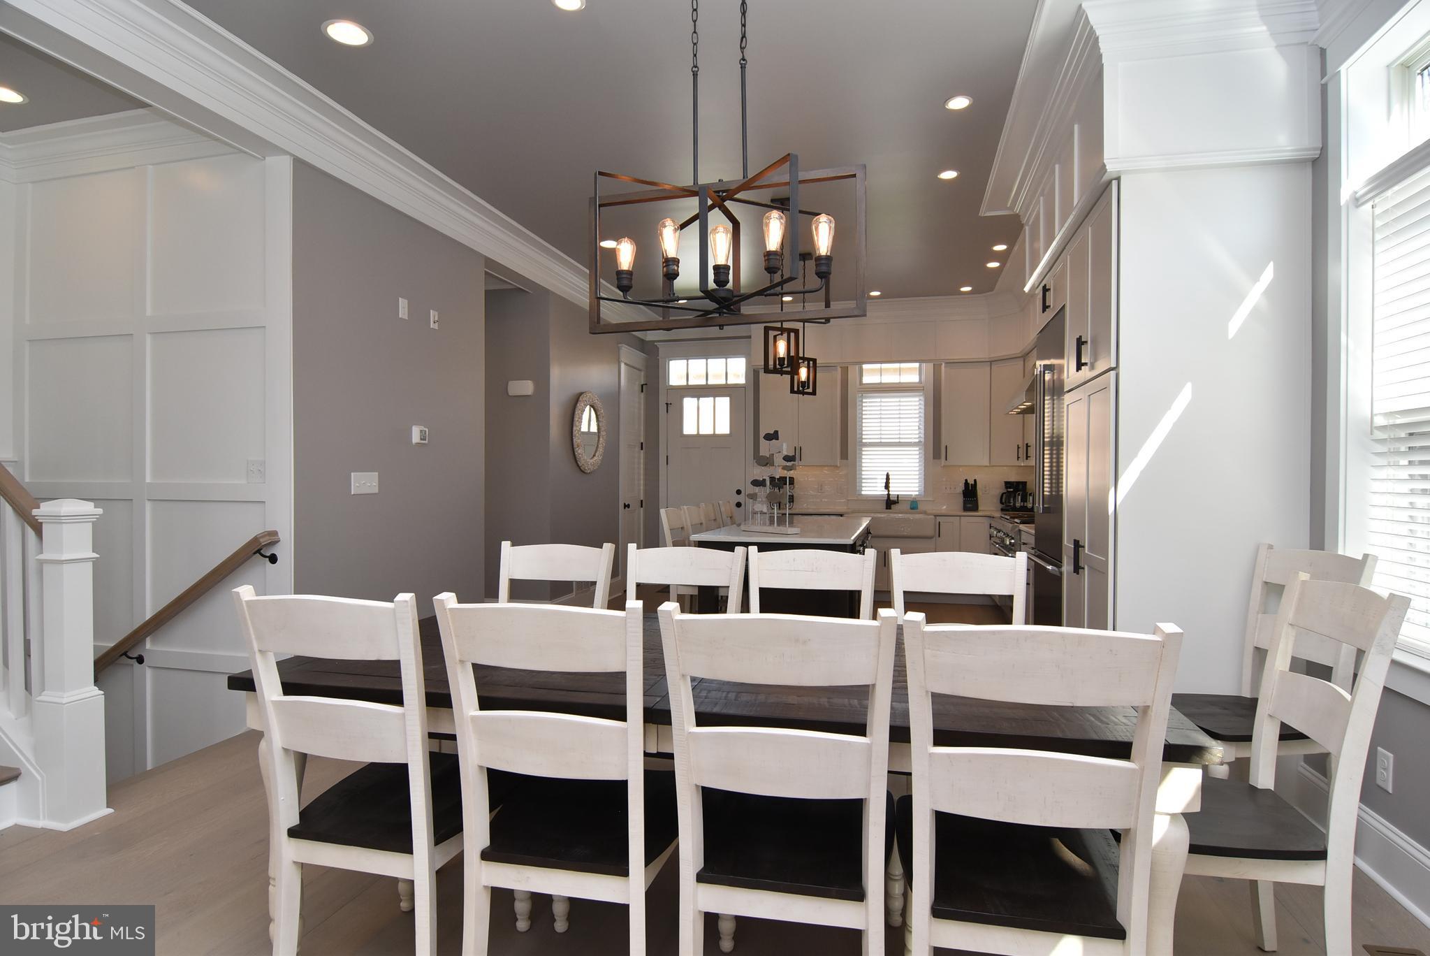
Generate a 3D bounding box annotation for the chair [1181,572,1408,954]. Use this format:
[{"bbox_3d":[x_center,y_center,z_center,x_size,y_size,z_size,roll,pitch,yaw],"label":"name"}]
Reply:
[{"bbox_3d":[1.274,0.769,1.820,0.565,1.020,0.475,0,0,15],"label":"chair"}]

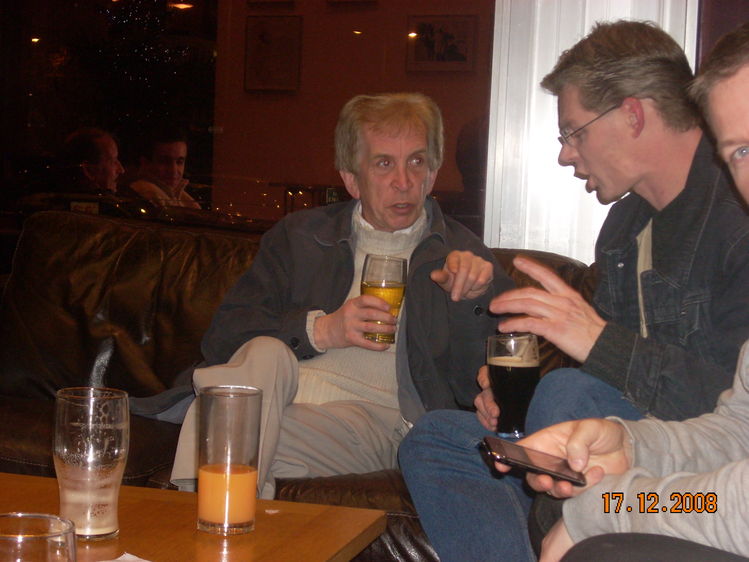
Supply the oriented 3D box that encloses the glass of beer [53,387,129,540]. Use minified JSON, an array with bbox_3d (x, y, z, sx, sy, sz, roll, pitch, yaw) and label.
[{"bbox_3d":[-0.309,0.199,1.823,0.082,0.156,0.082,2,6,0],"label":"glass of beer"}]

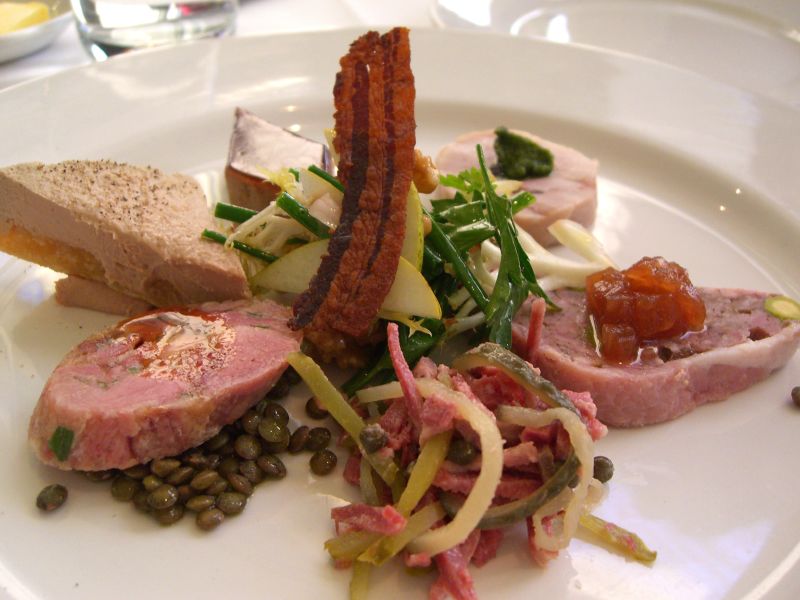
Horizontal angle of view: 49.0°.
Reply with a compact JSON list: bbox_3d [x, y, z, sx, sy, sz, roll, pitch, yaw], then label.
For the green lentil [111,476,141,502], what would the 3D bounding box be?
[{"bbox_3d":[-0.056,0.039,0.181,0.006,0.004,0.006,1,35,0],"label":"green lentil"}]

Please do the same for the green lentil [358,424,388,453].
[{"bbox_3d":[-0.005,0.028,0.176,0.006,0.005,0.006,1,35,0],"label":"green lentil"}]

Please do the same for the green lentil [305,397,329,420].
[{"bbox_3d":[-0.018,0.023,0.187,0.006,0.003,0.006,1,37,-1],"label":"green lentil"}]

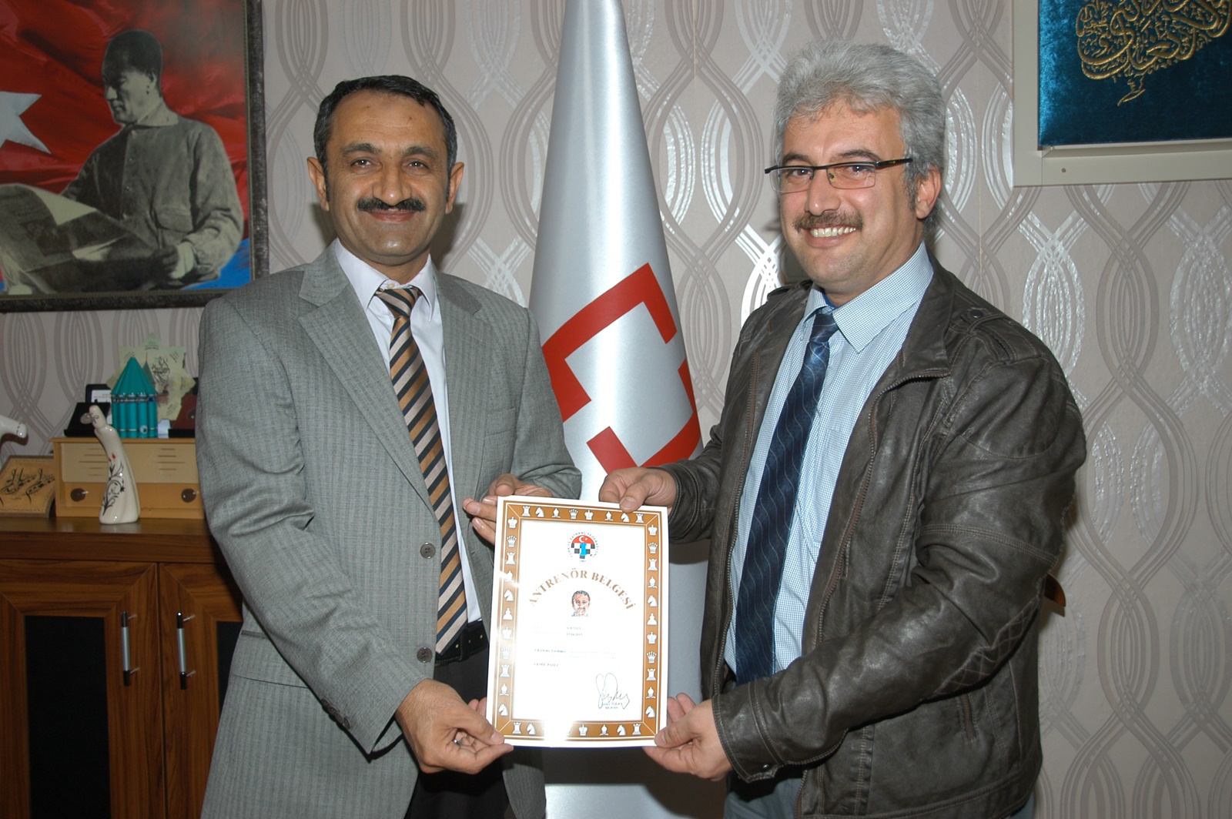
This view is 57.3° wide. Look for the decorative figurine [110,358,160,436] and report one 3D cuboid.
[{"bbox_3d":[-0.963,-0.024,2.251,0.086,0.160,0.086,-2,2,-10],"label":"decorative figurine"}]

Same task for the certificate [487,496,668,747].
[{"bbox_3d":[-0.043,0.252,1.360,0.211,0.298,0.008,3,-19,-5],"label":"certificate"}]

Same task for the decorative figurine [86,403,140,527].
[{"bbox_3d":[-0.951,0.105,2.131,0.085,0.215,0.060,-3,3,-35],"label":"decorative figurine"}]

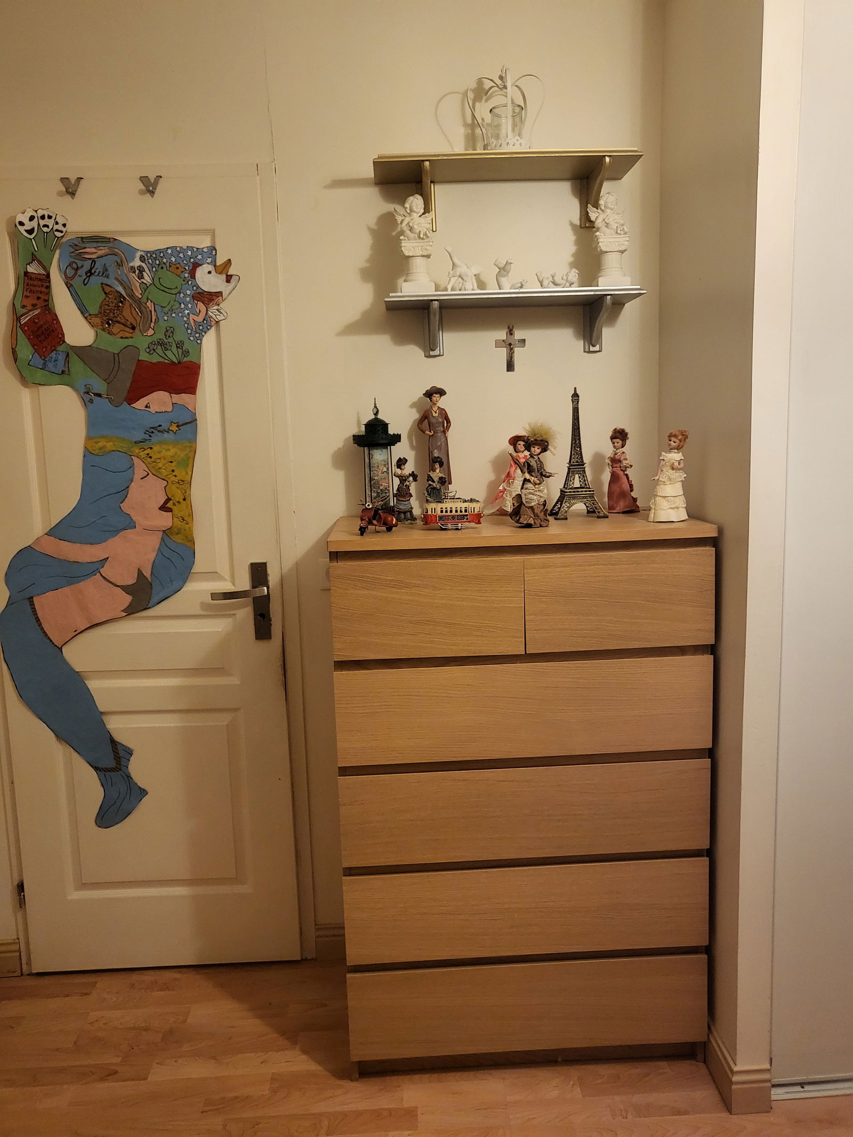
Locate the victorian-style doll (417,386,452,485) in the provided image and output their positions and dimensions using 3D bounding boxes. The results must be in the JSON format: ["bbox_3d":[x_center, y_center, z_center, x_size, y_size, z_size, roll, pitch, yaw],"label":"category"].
[{"bbox_3d":[0.021,-0.291,2.146,0.084,0.327,0.072,-3,8,-12],"label":"victorian-style doll"}]

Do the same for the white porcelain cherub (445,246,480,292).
[{"bbox_3d":[0.089,-0.714,2.058,0.086,0.112,0.050,-2,8,-2],"label":"white porcelain cherub"}]

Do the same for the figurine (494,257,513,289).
[{"bbox_3d":[0.184,-0.697,2.038,0.048,0.087,0.050,-2,8,-2],"label":"figurine"}]

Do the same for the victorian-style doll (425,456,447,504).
[{"bbox_3d":[0.024,-0.182,1.980,0.054,0.156,0.050,-2,8,-2],"label":"victorian-style doll"}]

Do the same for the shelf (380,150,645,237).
[{"bbox_3d":[0.185,-0.891,2.022,0.610,0.132,0.180,-2,8,-2],"label":"shelf"}]

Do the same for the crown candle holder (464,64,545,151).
[{"bbox_3d":[0.187,-1.062,1.994,0.185,0.207,0.178,-2,8,-2],"label":"crown candle holder"}]

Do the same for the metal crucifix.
[{"bbox_3d":[0.212,-0.555,2.155,0.076,0.120,0.014,-2,8,-2],"label":"metal crucifix"}]

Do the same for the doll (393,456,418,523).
[{"bbox_3d":[-0.048,-0.185,2.022,0.056,0.156,0.052,-3,8,-10],"label":"doll"}]

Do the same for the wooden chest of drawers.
[{"bbox_3d":[0.207,0.499,2.070,0.800,1.228,0.483,-2,8,-2],"label":"wooden chest of drawers"}]

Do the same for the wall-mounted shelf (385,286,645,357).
[{"bbox_3d":[0.207,-0.597,2.081,0.608,0.136,0.170,-2,8,-2],"label":"wall-mounted shelf"}]

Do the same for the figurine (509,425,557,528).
[{"bbox_3d":[0.230,-0.200,1.871,0.098,0.213,0.092,-6,9,-27],"label":"figurine"}]

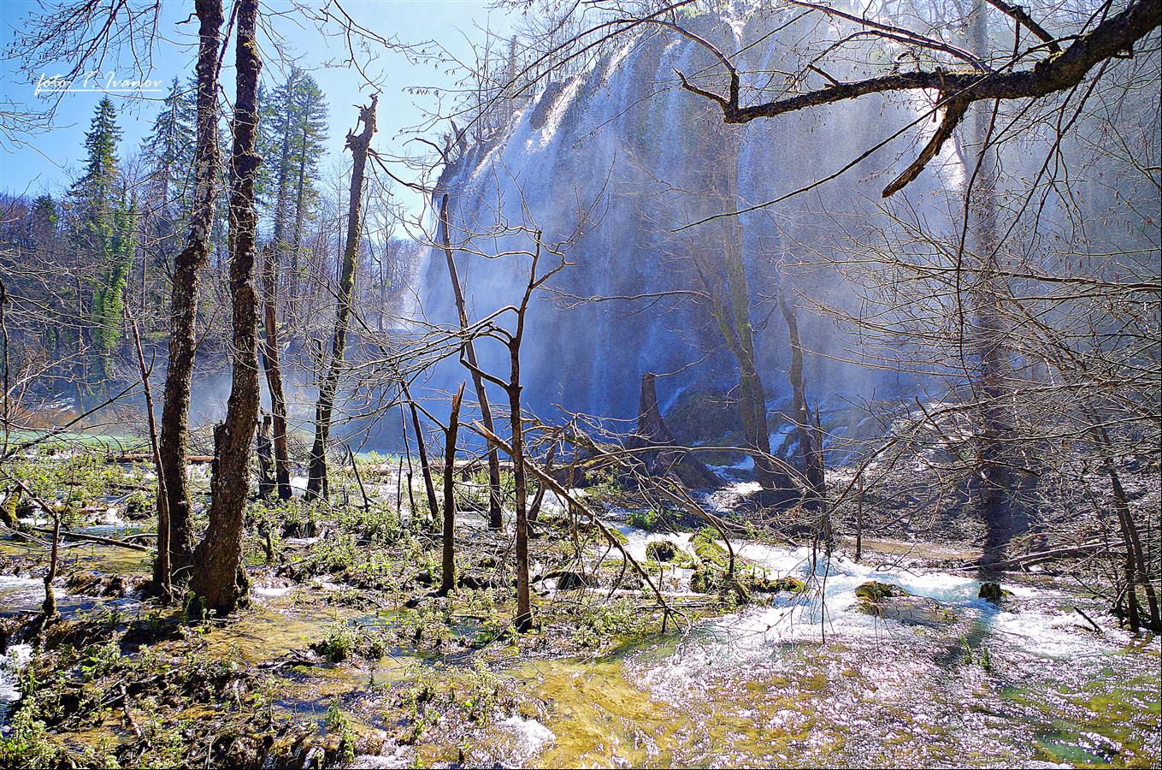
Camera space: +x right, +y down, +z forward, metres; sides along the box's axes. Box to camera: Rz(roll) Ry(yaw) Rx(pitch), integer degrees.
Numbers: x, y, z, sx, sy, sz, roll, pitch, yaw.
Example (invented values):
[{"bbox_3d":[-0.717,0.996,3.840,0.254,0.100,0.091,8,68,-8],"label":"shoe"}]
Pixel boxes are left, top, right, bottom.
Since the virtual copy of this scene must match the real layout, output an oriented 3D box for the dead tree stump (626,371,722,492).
[{"bbox_3d":[1.780,0.868,16.800,1.800,2.250,1.500,0,-1,6],"label":"dead tree stump"}]

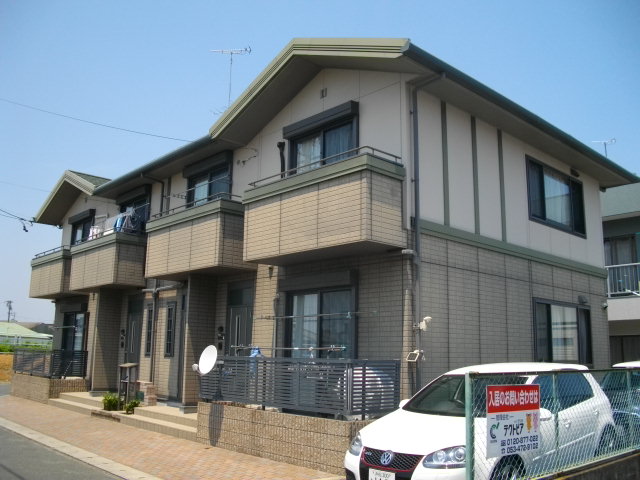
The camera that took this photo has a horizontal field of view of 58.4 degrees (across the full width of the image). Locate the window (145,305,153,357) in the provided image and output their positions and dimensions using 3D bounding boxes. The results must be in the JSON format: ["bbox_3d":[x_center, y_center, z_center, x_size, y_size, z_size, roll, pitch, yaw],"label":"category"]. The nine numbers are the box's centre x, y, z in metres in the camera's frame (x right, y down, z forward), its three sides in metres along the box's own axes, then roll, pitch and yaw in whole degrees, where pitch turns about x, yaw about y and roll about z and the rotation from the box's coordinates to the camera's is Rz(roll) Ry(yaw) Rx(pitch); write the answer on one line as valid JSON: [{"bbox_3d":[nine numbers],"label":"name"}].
[{"bbox_3d":[-4.217,2.246,14.325,0.100,1.330,0.440,11,-15,-42],"label":"window"}]

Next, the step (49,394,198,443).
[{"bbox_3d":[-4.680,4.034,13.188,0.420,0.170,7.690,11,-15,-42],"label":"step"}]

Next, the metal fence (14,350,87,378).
[{"bbox_3d":[-8.407,3.810,17.759,1.040,0.740,3.580,11,-15,-42],"label":"metal fence"}]

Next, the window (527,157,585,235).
[{"bbox_3d":[5.114,-0.858,12.302,2.660,1.330,0.110,11,-15,-42],"label":"window"}]

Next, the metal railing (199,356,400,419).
[{"bbox_3d":[-0.515,2.334,9.421,1.040,0.780,3.770,11,-15,-42],"label":"metal railing"}]

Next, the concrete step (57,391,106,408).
[{"bbox_3d":[-5.928,4.290,15.356,0.900,0.150,3.300,11,-15,-42],"label":"concrete step"}]

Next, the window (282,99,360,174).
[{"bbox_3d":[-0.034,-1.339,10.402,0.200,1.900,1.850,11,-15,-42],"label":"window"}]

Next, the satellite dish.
[{"bbox_3d":[-1.957,2.063,9.846,0.300,0.540,0.480,11,-15,-42],"label":"satellite dish"}]

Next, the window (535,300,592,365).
[{"bbox_3d":[5.055,1.933,11.752,2.660,1.320,0.110,11,-15,-42],"label":"window"}]

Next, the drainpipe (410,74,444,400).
[{"bbox_3d":[1.625,0.330,8.345,0.100,5.800,0.630,11,-15,-42],"label":"drainpipe"}]

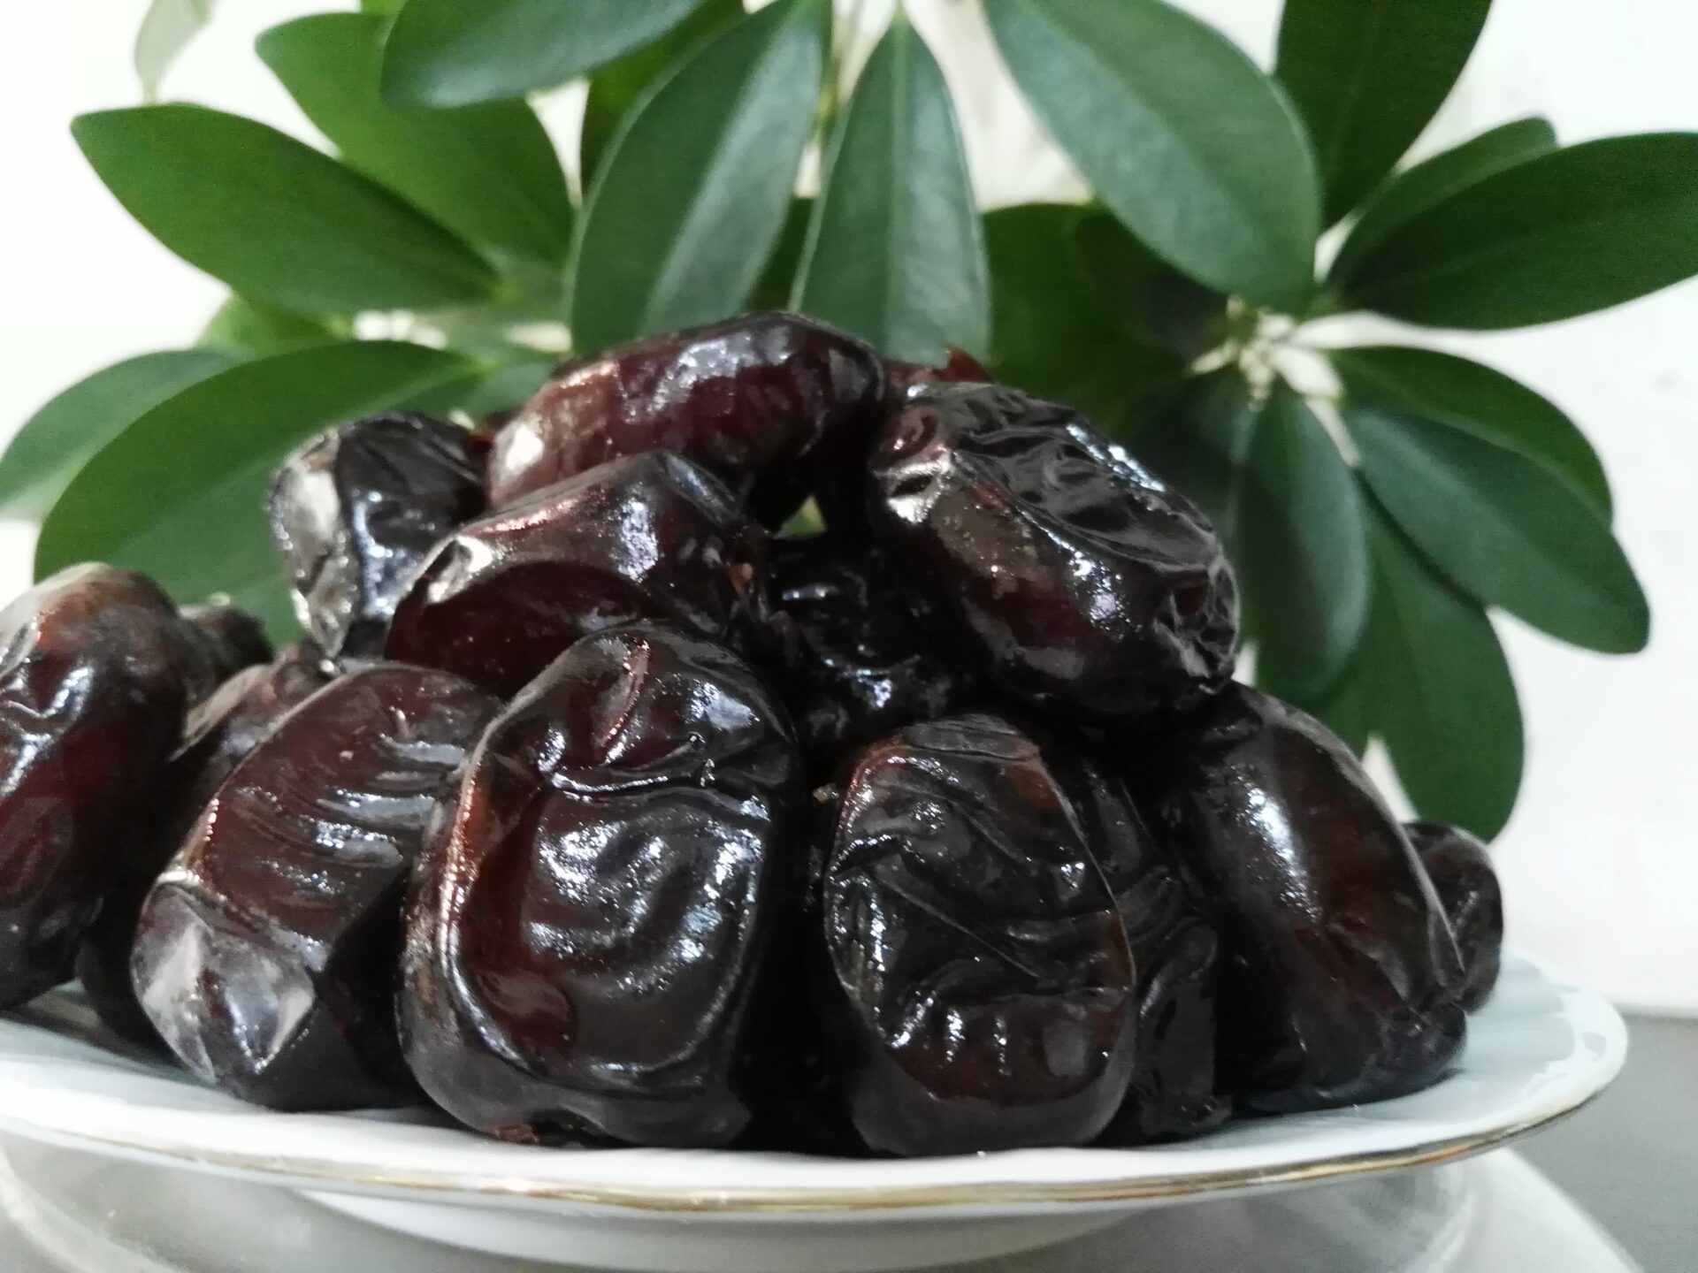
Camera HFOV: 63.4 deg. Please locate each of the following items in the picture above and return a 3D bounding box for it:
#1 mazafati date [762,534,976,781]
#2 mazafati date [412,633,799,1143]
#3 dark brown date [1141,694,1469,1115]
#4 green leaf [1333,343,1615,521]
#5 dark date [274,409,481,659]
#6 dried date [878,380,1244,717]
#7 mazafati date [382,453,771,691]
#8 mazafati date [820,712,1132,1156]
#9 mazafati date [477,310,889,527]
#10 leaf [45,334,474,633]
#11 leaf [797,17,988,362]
[{"bbox_3d":[0.002,0.002,0.142,0.025,0.025,0.030,2,-3,0],"label":"mazafati date"},{"bbox_3d":[-0.020,0.019,0.109,0.030,0.040,0.024,6,-11,0],"label":"mazafati date"},{"bbox_3d":[0.040,0.023,0.122,0.023,0.039,0.023,-19,-11,-16],"label":"dark brown date"},{"bbox_3d":[0.136,-0.042,0.300,0.071,0.030,0.016,30,-6,0],"label":"green leaf"},{"bbox_3d":[-0.050,-0.011,0.148,0.021,0.025,0.035,0,13,19],"label":"dark date"},{"bbox_3d":[0.018,-0.007,0.123,0.036,0.024,0.024,32,-10,5],"label":"dried date"},{"bbox_3d":[-0.025,-0.005,0.127,0.036,0.023,0.022,-17,-11,-13],"label":"mazafati date"},{"bbox_3d":[0.010,0.024,0.109,0.024,0.034,0.022,-5,-7,0],"label":"mazafati date"},{"bbox_3d":[-0.016,-0.021,0.134,0.038,0.021,0.022,-14,-3,-8],"label":"mazafati date"},{"bbox_3d":[-0.111,-0.025,0.263,0.090,0.052,0.015,-27,-26,-5],"label":"leaf"},{"bbox_3d":[0.009,-0.078,0.252,0.036,0.077,0.008,0,-14,0],"label":"leaf"}]

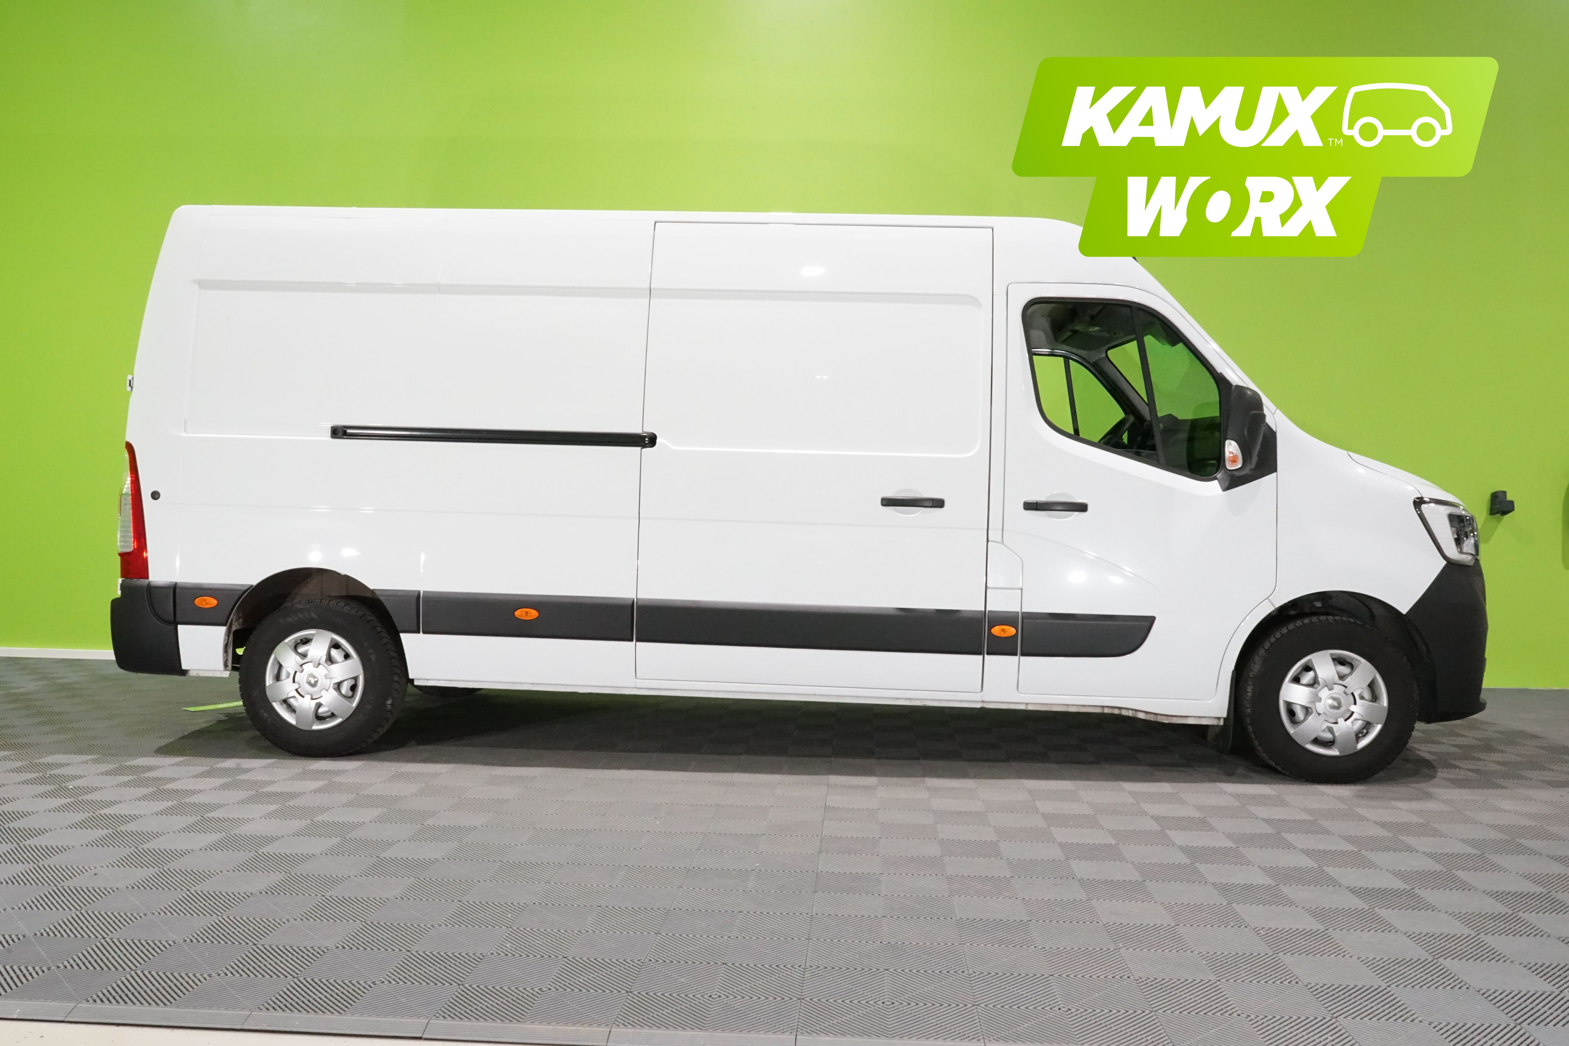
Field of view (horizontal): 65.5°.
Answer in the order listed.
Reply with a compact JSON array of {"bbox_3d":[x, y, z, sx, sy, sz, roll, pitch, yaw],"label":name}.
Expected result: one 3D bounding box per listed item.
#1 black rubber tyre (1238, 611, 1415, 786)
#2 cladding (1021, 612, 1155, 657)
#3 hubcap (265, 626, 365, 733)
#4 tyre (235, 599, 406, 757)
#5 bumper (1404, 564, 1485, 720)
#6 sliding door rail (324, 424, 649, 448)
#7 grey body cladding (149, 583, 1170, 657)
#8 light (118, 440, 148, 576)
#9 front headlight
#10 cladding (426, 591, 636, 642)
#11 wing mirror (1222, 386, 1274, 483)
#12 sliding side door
[{"bbox_3d":[2.277,0.732,5.141,0.690,0.690,0.230,1,1,4],"label":"black rubber tyre"},{"bbox_3d":[1.252,0.469,5.047,0.551,0.182,0.045,2,1,4],"label":"cladding"},{"bbox_3d":[-2.049,0.682,5.332,0.437,0.437,0.060,1,0,4],"label":"hubcap"},{"bbox_3d":[-2.044,0.680,5.416,0.690,0.690,0.225,1,0,4],"label":"tyre"},{"bbox_3d":[2.909,0.487,5.967,0.600,0.670,1.990,1,1,4],"label":"bumper"},{"bbox_3d":[-1.252,-0.371,5.241,1.422,0.064,0.050,2,1,4],"label":"sliding door rail"},{"bbox_3d":[-0.676,0.415,5.183,4.420,0.196,0.070,2,1,4],"label":"grey body cladding"},{"bbox_3d":[-2.892,-0.052,5.444,0.190,0.610,0.150,1,1,4],"label":"light"},{"bbox_3d":[2.821,0.035,5.225,0.400,0.280,0.420,1,1,4],"label":"front headlight"},{"bbox_3d":[-1.105,0.397,5.233,0.915,0.190,0.045,1,1,4],"label":"cladding"},{"bbox_3d":[1.875,-0.365,4.950,0.230,0.400,0.310,1,1,4],"label":"wing mirror"},{"bbox_3d":[0.130,-0.300,5.205,1.464,1.976,0.220,2,1,4],"label":"sliding side door"}]

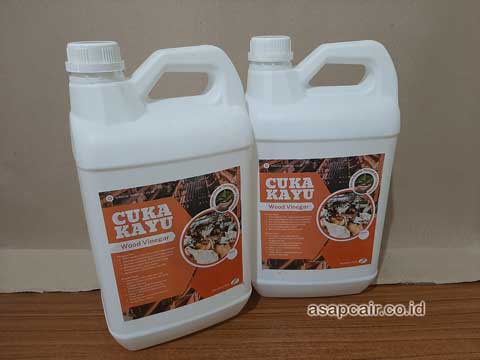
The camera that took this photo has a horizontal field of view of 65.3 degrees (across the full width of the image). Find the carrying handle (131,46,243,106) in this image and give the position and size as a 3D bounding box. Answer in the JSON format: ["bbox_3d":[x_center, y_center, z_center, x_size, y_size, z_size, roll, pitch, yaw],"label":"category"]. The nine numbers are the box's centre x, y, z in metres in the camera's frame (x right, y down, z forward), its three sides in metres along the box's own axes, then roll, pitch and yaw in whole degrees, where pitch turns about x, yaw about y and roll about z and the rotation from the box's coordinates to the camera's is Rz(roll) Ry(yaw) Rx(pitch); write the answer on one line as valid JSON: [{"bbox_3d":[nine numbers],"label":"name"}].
[{"bbox_3d":[-0.053,-0.109,0.390,0.121,0.059,0.032,-11,24,-22],"label":"carrying handle"}]

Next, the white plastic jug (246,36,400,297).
[{"bbox_3d":[0.095,-0.013,0.482,0.182,0.323,0.115,-2,22,-2],"label":"white plastic jug"}]

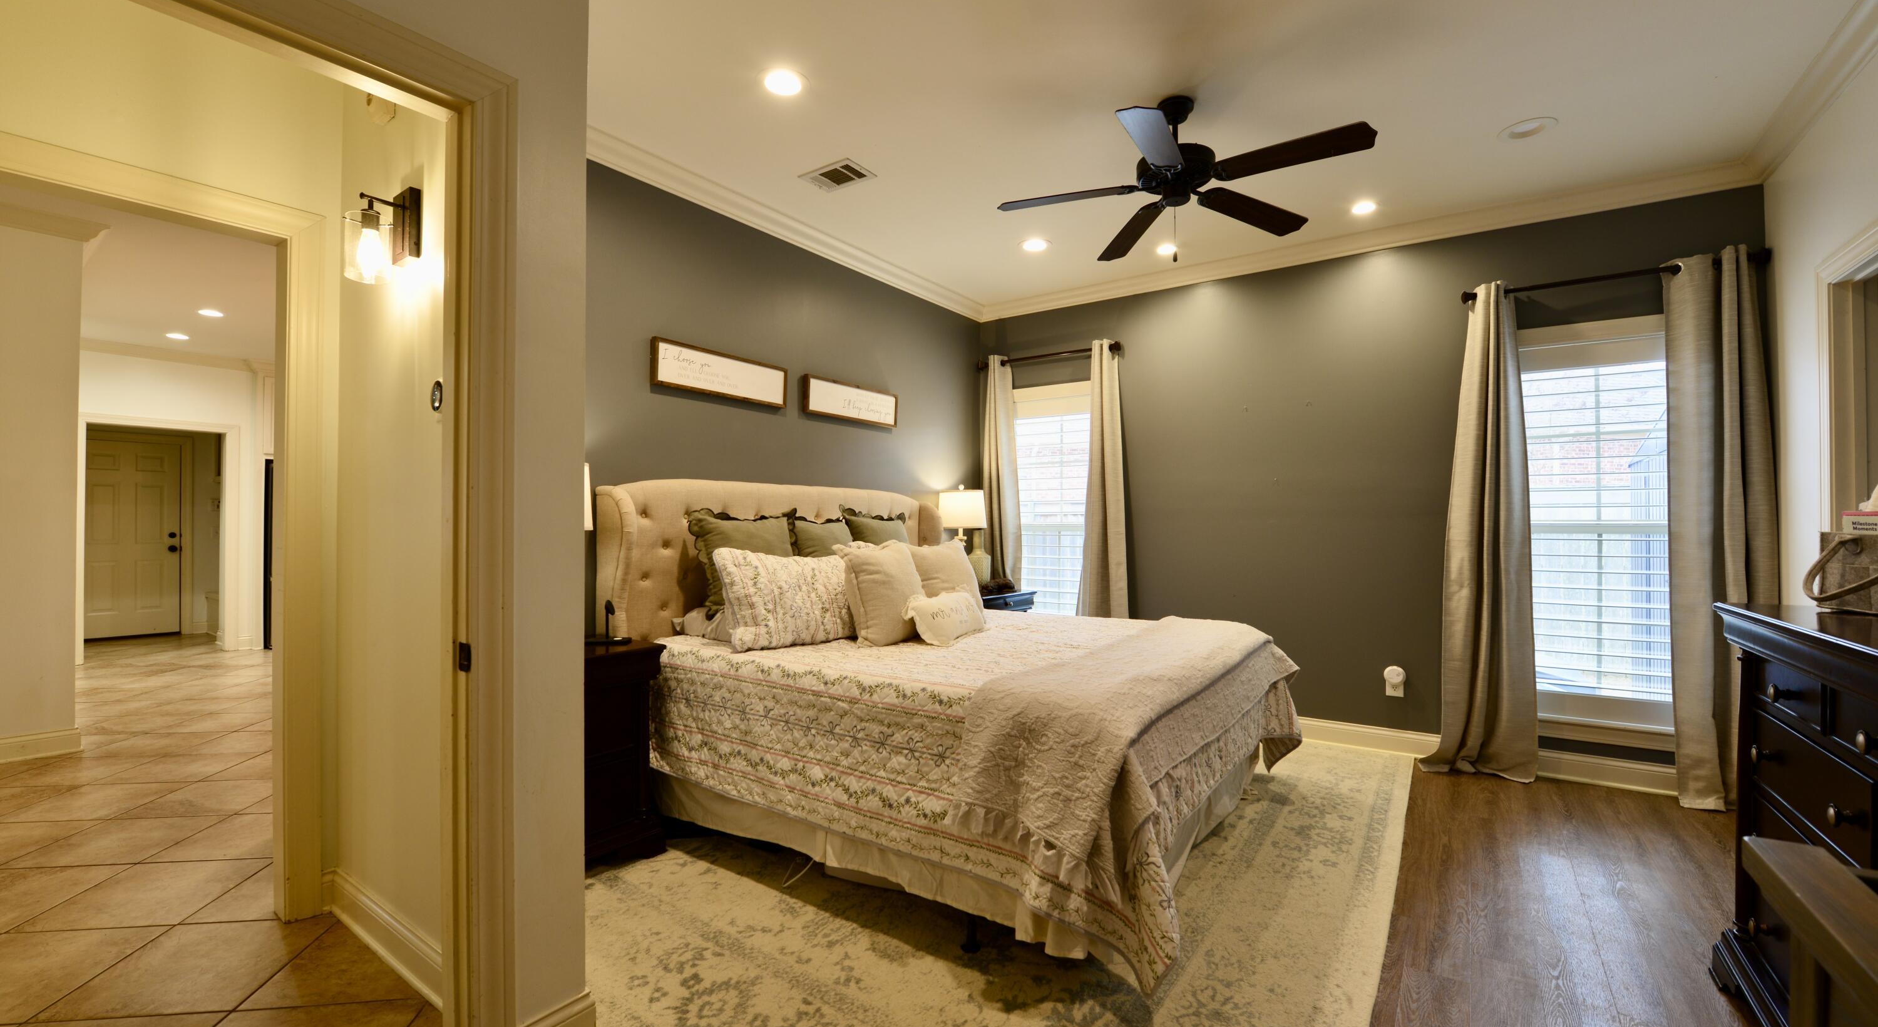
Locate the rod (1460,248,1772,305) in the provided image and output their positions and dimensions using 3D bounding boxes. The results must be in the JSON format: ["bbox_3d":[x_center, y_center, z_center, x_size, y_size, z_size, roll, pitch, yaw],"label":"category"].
[{"bbox_3d":[3.029,-1.068,3.334,1.032,0.065,0.105,0,-1,35],"label":"rod"}]

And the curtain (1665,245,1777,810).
[{"bbox_3d":[3.308,0.061,3.100,0.328,2.376,0.121,0,0,35],"label":"curtain"}]

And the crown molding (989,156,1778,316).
[{"bbox_3d":[1.873,-1.426,4.154,3.872,0.088,0.090,0,0,35],"label":"crown molding"}]

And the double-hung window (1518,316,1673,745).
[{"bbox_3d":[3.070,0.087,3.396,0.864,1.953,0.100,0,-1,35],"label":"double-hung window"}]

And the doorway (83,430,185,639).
[{"bbox_3d":[-8.460,0.277,7.600,0.050,2.028,0.803,0,-1,35],"label":"doorway"}]

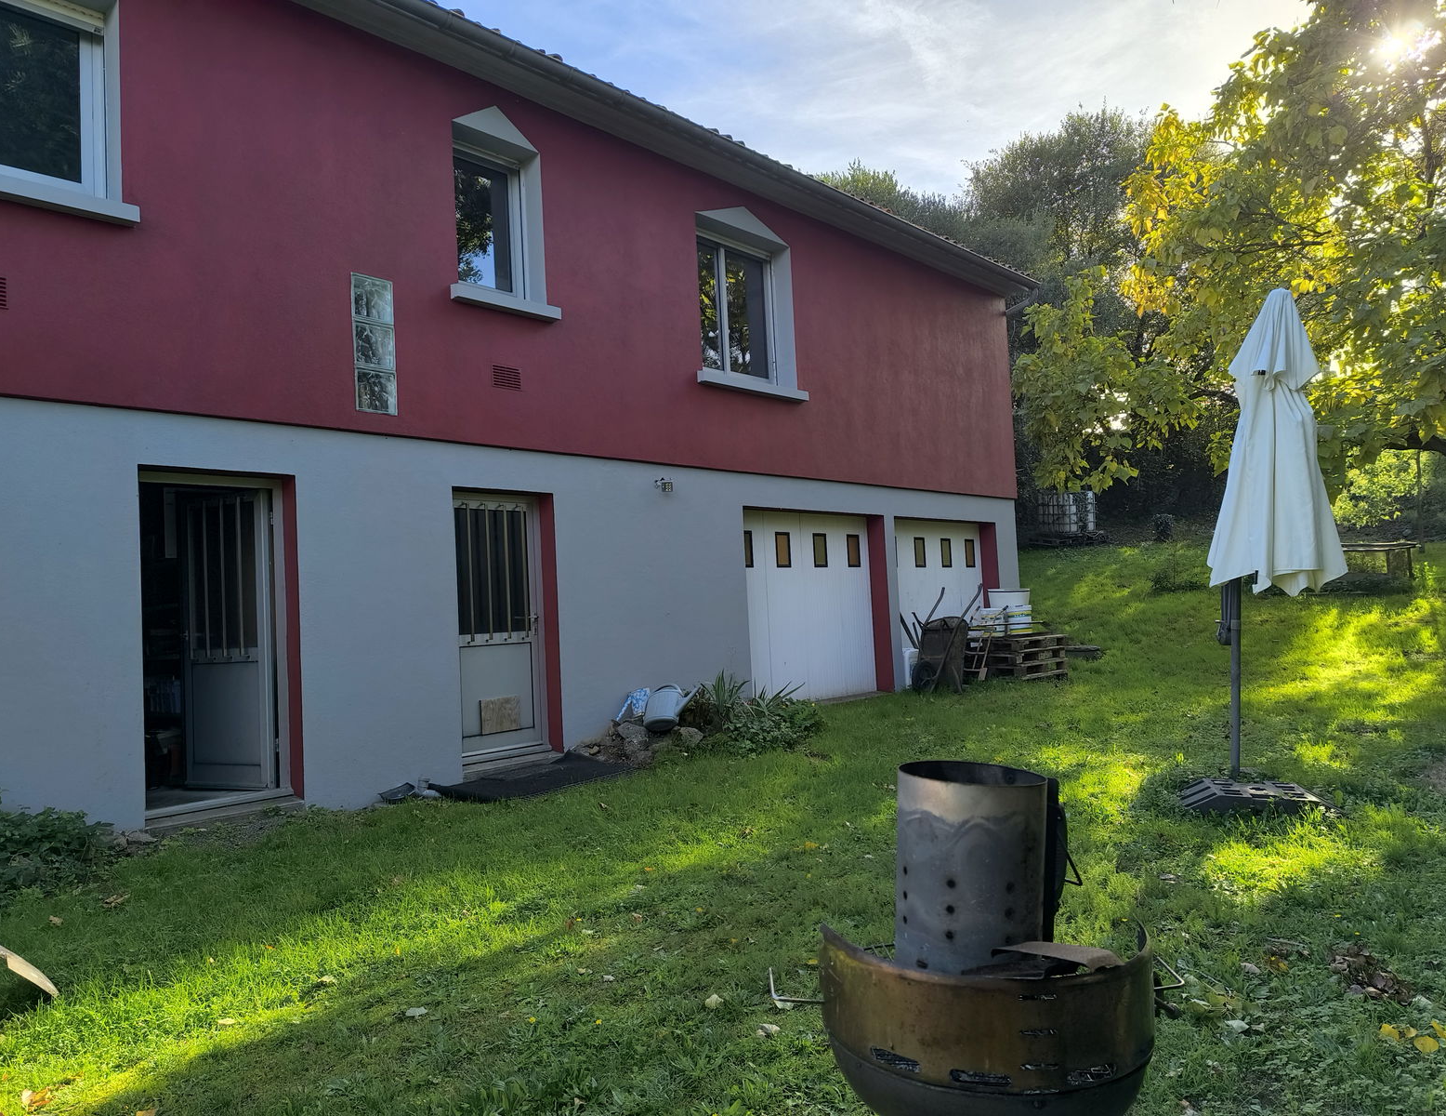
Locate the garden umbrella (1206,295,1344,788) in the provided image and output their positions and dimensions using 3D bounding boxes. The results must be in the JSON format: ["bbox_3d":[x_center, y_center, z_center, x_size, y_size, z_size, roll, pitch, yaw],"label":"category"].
[{"bbox_3d":[2.841,-0.113,5.070,0.640,2.530,0.620,-1,-3,29],"label":"garden umbrella"}]

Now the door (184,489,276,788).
[{"bbox_3d":[-3.274,0.537,6.490,0.760,1.950,0.080,-4,-3,21],"label":"door"}]

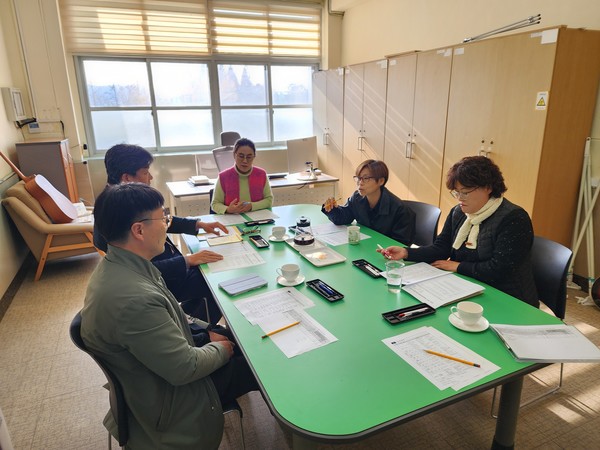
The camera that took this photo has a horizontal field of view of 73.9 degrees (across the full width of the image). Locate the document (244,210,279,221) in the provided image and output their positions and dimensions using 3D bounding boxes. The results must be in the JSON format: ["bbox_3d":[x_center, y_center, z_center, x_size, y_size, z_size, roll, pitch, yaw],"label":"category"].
[{"bbox_3d":[-0.313,-0.083,3.188,0.210,0.004,0.297,-8,18,-23],"label":"document"}]

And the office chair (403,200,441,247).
[{"bbox_3d":[0.738,0.266,3.102,0.590,0.810,0.520,-8,18,-23],"label":"office chair"}]

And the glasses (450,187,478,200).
[{"bbox_3d":[0.833,-0.175,1.935,0.140,0.045,0.140,-23,14,-12],"label":"glasses"}]

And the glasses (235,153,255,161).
[{"bbox_3d":[-0.445,-0.566,3.199,0.140,0.045,0.140,-4,30,-11],"label":"glasses"}]

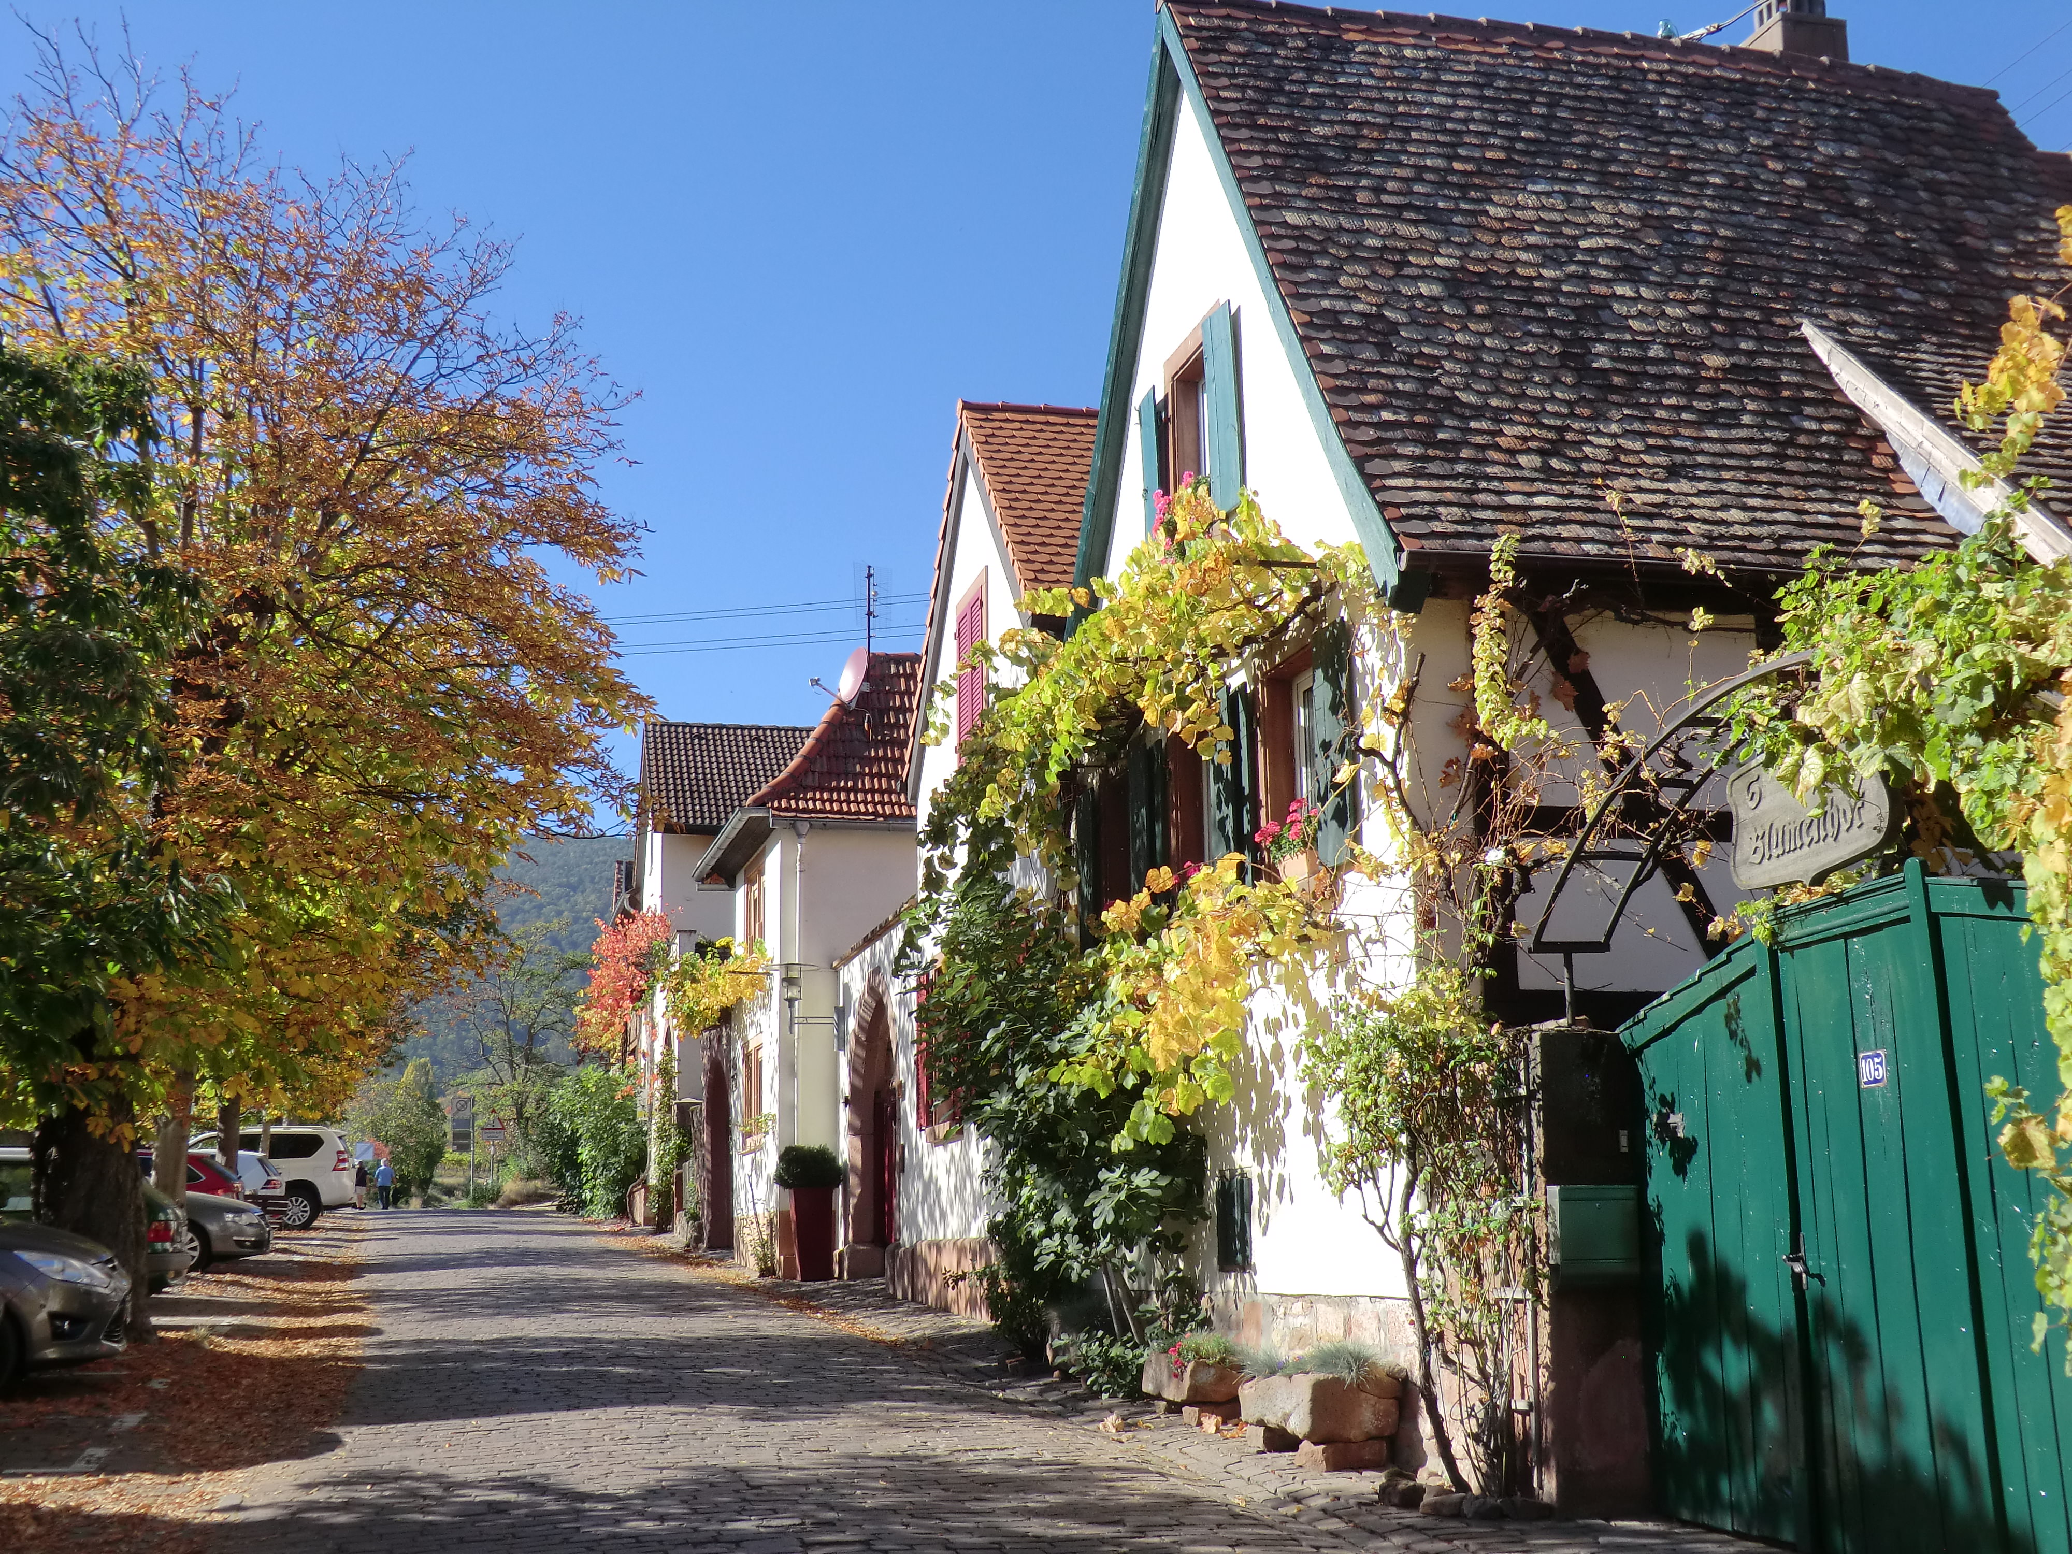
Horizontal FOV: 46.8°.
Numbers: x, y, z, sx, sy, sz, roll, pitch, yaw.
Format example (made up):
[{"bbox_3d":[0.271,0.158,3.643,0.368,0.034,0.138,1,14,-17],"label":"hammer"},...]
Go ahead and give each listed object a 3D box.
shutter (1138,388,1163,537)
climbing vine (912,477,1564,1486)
[{"bbox_3d":[0.774,-1.981,16.545,0.050,1.320,0.480,1,-12,-9],"label":"shutter"},{"bbox_3d":[0.930,1.388,15.074,1.950,5.250,6.500,2,-12,-14],"label":"climbing vine"}]

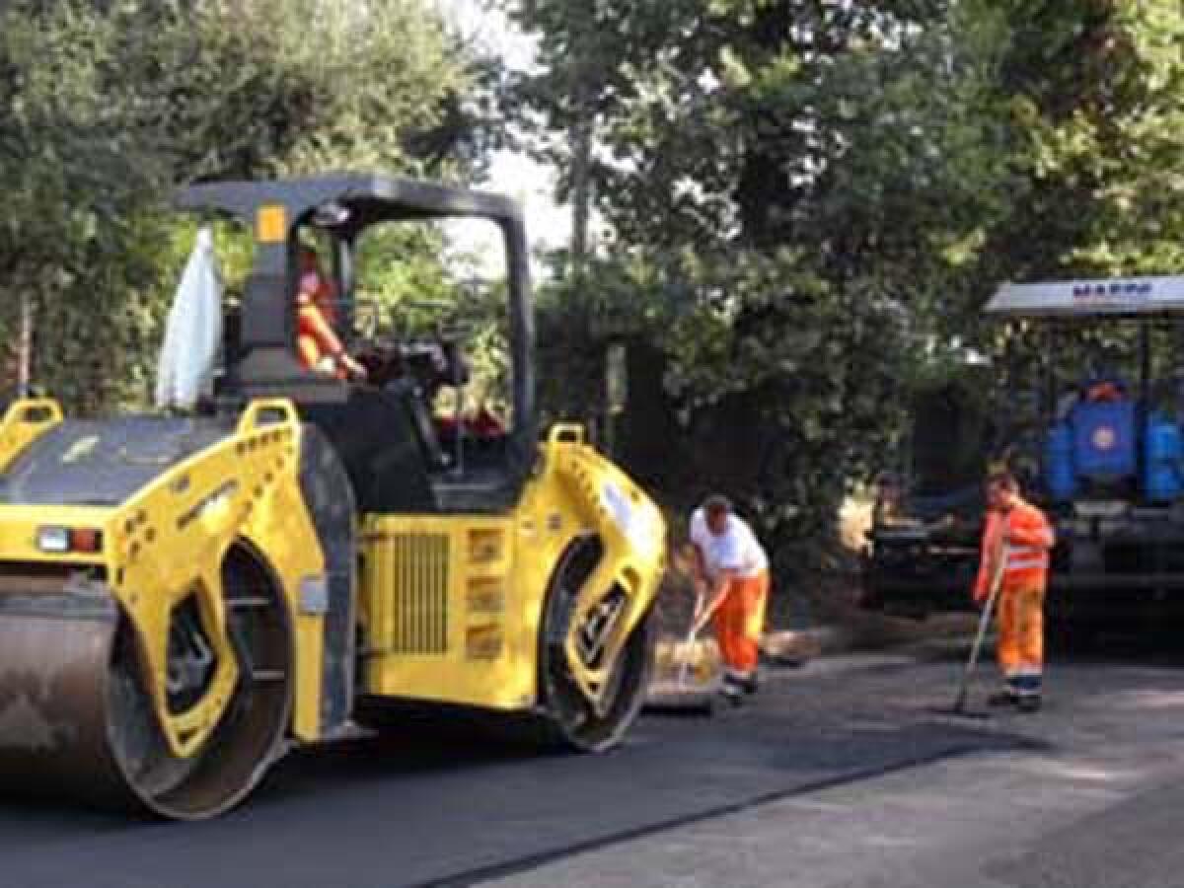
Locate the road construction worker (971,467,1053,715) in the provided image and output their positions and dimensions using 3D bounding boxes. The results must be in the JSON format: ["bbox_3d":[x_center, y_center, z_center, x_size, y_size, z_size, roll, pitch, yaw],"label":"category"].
[{"bbox_3d":[2.965,1.030,15.150,0.570,1.700,0.450,-2,-2,41],"label":"road construction worker"}]

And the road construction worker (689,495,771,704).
[{"bbox_3d":[0.977,1.118,15.400,0.730,1.490,0.560,2,-3,-45],"label":"road construction worker"}]

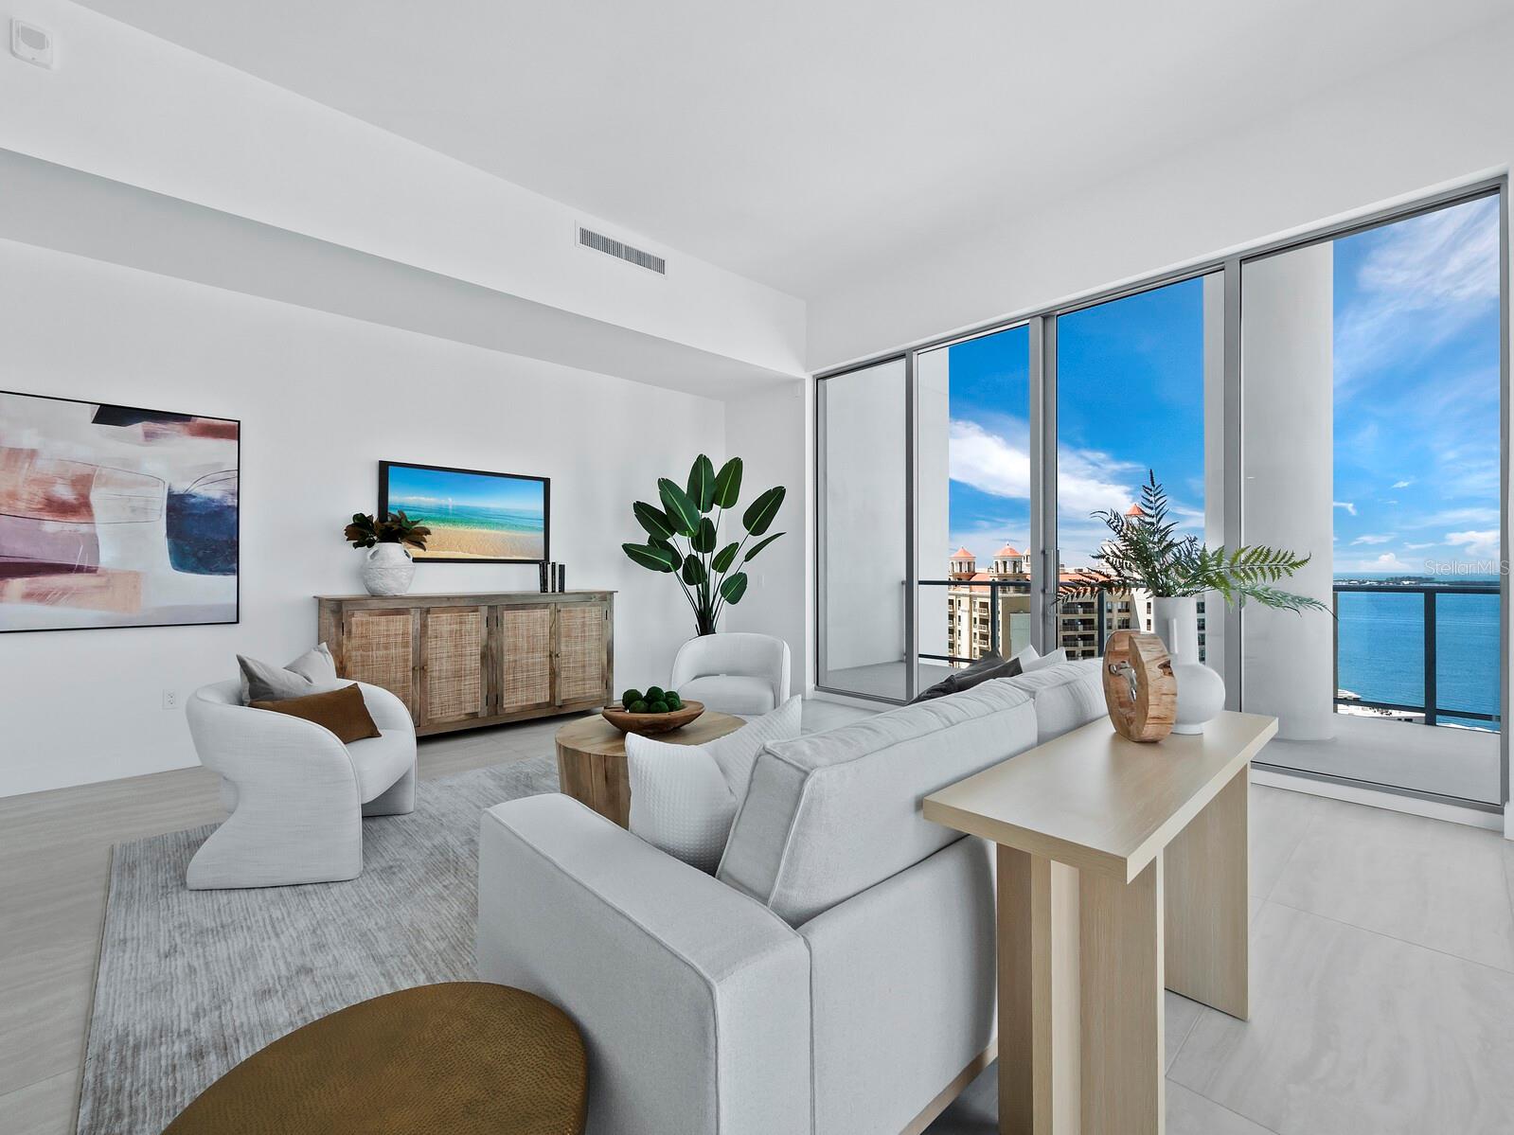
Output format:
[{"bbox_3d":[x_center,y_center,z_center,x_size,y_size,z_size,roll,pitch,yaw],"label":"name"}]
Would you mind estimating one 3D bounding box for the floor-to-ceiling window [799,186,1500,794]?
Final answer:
[{"bbox_3d":[2.057,-0.337,4.390,0.120,3.000,4.207,0,0,-44],"label":"floor-to-ceiling window"}]

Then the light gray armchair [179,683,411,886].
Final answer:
[{"bbox_3d":[-2.002,0.872,2.679,0.730,0.715,0.730,0,0,-12],"label":"light gray armchair"}]

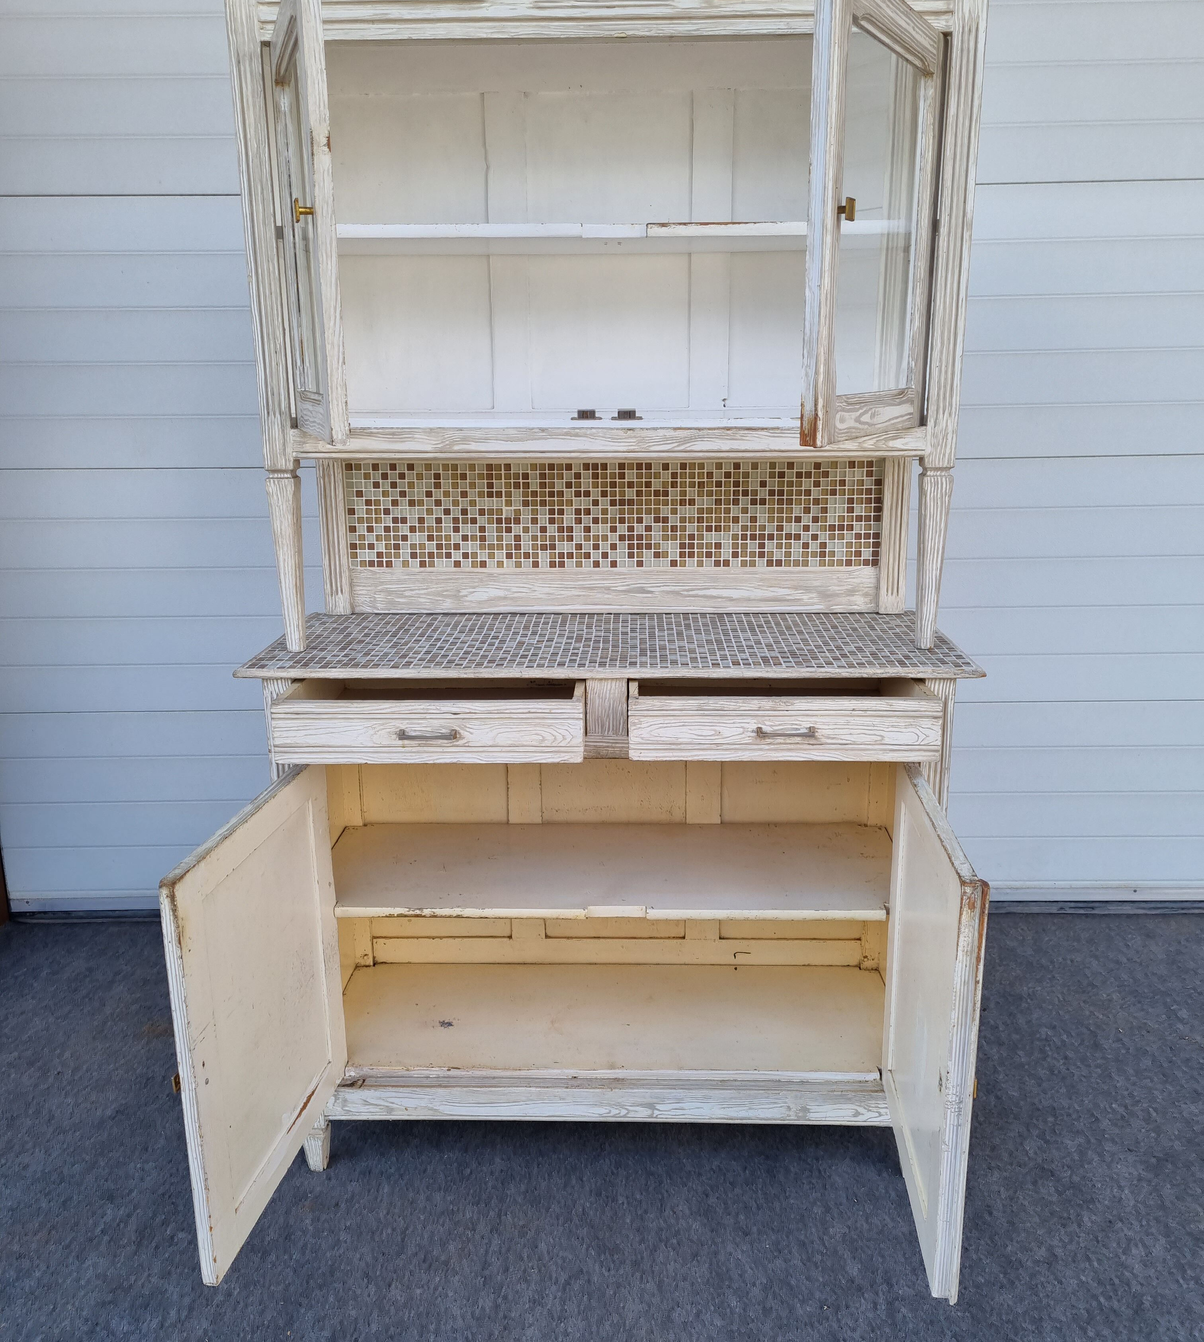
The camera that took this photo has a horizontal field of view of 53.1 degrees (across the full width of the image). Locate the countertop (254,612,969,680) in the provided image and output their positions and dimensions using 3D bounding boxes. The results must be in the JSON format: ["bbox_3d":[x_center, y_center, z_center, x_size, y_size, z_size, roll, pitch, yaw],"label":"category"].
[{"bbox_3d":[0.014,-0.050,2.159,1.220,0.022,0.442,0,15,2],"label":"countertop"}]

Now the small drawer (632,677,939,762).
[{"bbox_3d":[0.291,0.046,2.067,0.486,0.103,0.385,0,15,2],"label":"small drawer"}]

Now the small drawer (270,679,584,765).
[{"bbox_3d":[-0.267,0.049,2.072,0.487,0.103,0.395,0,15,2],"label":"small drawer"}]

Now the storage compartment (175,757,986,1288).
[{"bbox_3d":[0.010,0.518,2.073,1.165,0.770,0.905,0,15,2],"label":"storage compartment"}]

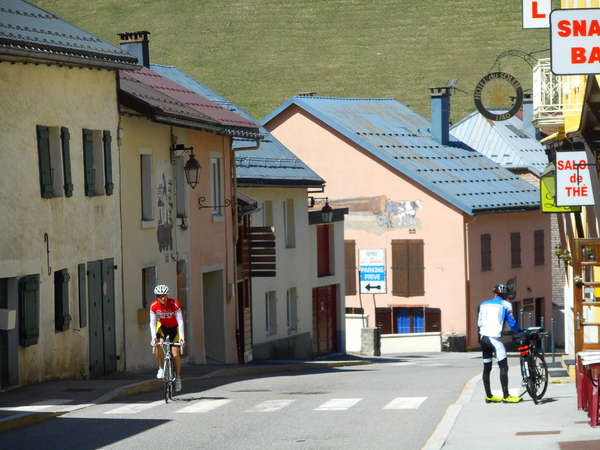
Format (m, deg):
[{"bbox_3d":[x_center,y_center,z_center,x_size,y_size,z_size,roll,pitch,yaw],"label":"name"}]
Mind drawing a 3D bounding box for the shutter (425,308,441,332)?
[{"bbox_3d":[4.530,3.453,79.400,0.610,1.220,0.050,-1,1,30],"label":"shutter"}]

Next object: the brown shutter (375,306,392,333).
[{"bbox_3d":[2.775,3.191,77.200,0.620,0.950,0.060,-1,1,32],"label":"brown shutter"}]

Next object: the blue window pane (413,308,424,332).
[{"bbox_3d":[3.852,3.114,75.500,0.430,0.800,0.060,-1,1,26],"label":"blue window pane"}]

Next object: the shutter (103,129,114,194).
[{"bbox_3d":[-3.656,-1.183,44.300,0.050,1.250,0.460,-1,1,14],"label":"shutter"}]

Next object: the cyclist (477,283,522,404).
[{"bbox_3d":[2.938,1.745,34.200,0.540,1.740,0.520,-1,2,37],"label":"cyclist"}]

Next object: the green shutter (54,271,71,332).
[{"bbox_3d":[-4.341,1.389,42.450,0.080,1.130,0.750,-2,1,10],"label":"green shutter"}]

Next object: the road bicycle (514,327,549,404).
[{"bbox_3d":[3.445,2.051,33.900,0.550,1.070,1.650,-1,1,8],"label":"road bicycle"}]

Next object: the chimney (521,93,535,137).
[{"bbox_3d":[9.130,-4.337,92.000,0.550,1.850,0.550,-1,1,32],"label":"chimney"}]

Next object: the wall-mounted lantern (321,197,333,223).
[{"bbox_3d":[0.808,-0.407,70.000,0.330,0.680,0.330,-1,1,14],"label":"wall-mounted lantern"}]

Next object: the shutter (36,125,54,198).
[{"bbox_3d":[-4.510,-1.112,41.000,0.050,1.270,0.480,-1,1,14],"label":"shutter"}]

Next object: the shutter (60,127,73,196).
[{"bbox_3d":[-4.288,-1.154,42.748,0.070,1.280,0.520,-2,1,10],"label":"shutter"}]

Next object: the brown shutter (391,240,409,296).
[{"bbox_3d":[3.453,1.502,80.200,0.620,1.900,0.050,-1,1,30],"label":"brown shutter"}]

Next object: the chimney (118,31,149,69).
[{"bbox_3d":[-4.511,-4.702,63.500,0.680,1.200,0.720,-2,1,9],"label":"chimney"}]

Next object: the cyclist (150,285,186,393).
[{"bbox_3d":[-1.931,1.635,33.600,0.520,1.530,0.900,-2,1,-1],"label":"cyclist"}]

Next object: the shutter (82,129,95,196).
[{"bbox_3d":[-4.028,-1.184,44.229,0.070,1.280,0.520,-2,1,10],"label":"shutter"}]

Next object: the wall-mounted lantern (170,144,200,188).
[{"bbox_3d":[-2.541,-1.299,52.000,0.720,1.000,0.400,-2,1,8],"label":"wall-mounted lantern"}]

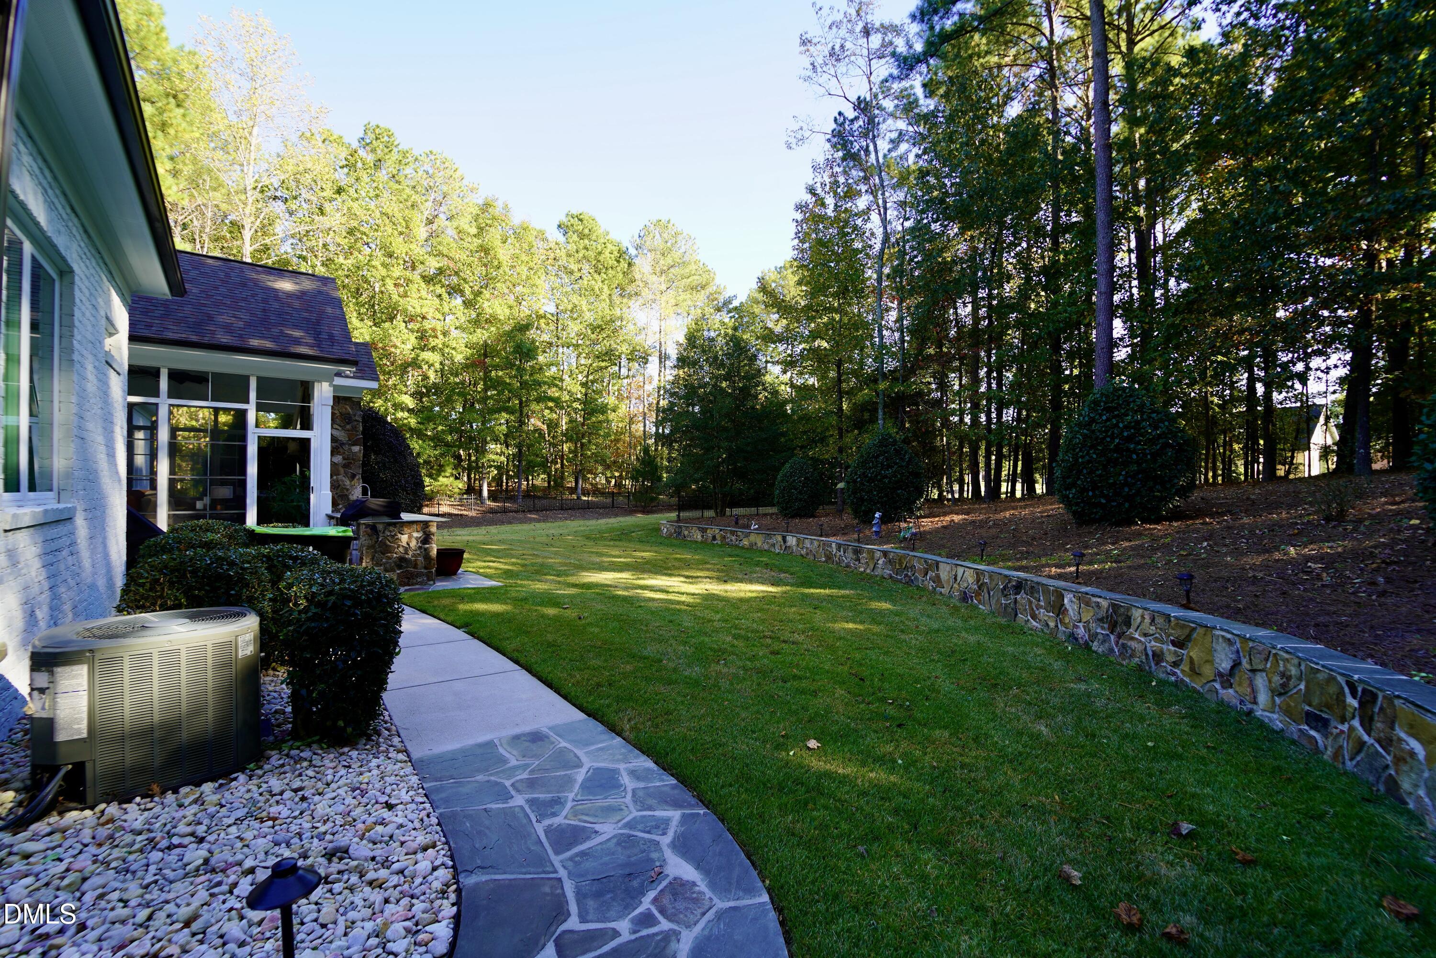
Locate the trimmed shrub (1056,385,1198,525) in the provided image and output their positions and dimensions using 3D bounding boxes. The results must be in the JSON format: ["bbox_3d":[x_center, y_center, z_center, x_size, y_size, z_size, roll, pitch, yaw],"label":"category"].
[{"bbox_3d":[6.482,-0.396,8.906,1.850,2.209,1.850,-1,-1,37],"label":"trimmed shrub"}]

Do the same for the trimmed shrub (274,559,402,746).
[{"bbox_3d":[-2.136,0.939,3.137,0.600,0.930,0.620,1,-1,-41],"label":"trimmed shrub"}]

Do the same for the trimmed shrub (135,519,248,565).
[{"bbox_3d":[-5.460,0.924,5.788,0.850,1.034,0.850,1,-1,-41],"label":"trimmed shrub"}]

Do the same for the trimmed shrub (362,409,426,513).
[{"bbox_3d":[-8.734,-0.107,14.003,2.500,3.328,2.500,0,-1,0],"label":"trimmed shrub"}]

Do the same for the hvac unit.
[{"bbox_3d":[-2.765,1.049,2.777,0.740,0.700,0.740,1,-1,-41],"label":"hvac unit"}]

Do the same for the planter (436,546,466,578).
[{"bbox_3d":[-4.182,1.276,8.583,0.540,0.410,0.540,0,-1,0],"label":"planter"}]

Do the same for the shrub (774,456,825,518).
[{"bbox_3d":[2.273,0.228,15.498,1.400,1.701,1.400,0,-1,0],"label":"shrub"}]

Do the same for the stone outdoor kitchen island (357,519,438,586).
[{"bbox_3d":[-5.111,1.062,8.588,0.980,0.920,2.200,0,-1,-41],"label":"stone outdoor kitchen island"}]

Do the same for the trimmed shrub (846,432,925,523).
[{"bbox_3d":[3.682,-0.043,12.302,1.700,1.988,1.700,0,-1,0],"label":"trimmed shrub"}]

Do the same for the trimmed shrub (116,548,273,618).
[{"bbox_3d":[-4.026,0.967,4.237,0.800,0.905,0.750,1,-1,-41],"label":"trimmed shrub"}]

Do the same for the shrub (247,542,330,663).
[{"bbox_3d":[-3.357,0.966,4.367,0.620,0.911,0.620,1,-1,-41],"label":"shrub"}]

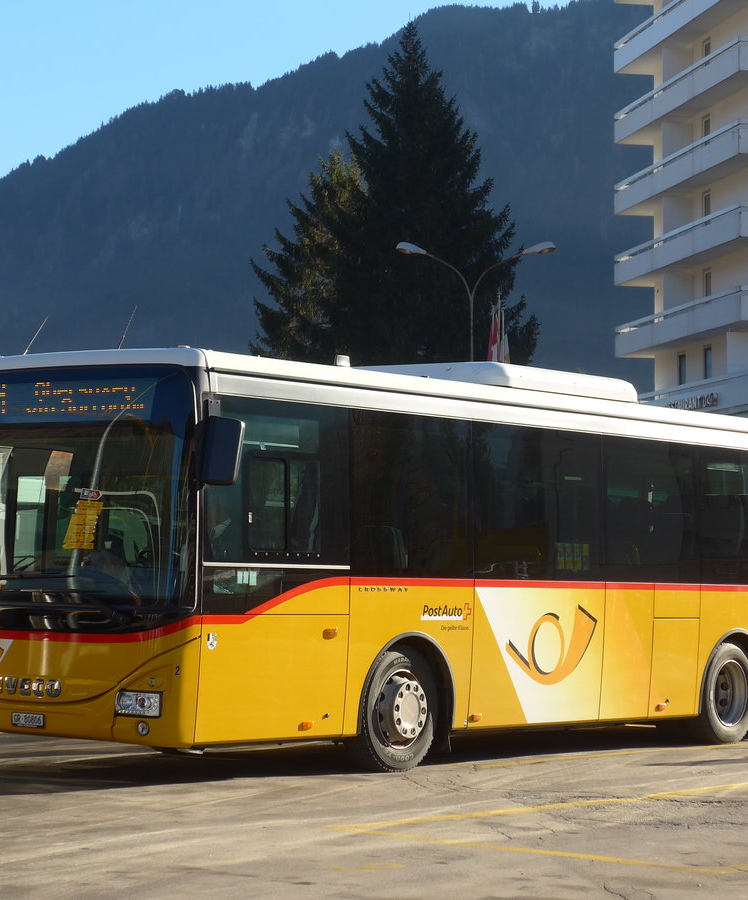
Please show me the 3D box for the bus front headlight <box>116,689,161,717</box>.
[{"bbox_3d":[-1.565,1.702,17.220,0.390,0.165,0.130,-1,-3,35],"label":"bus front headlight"}]

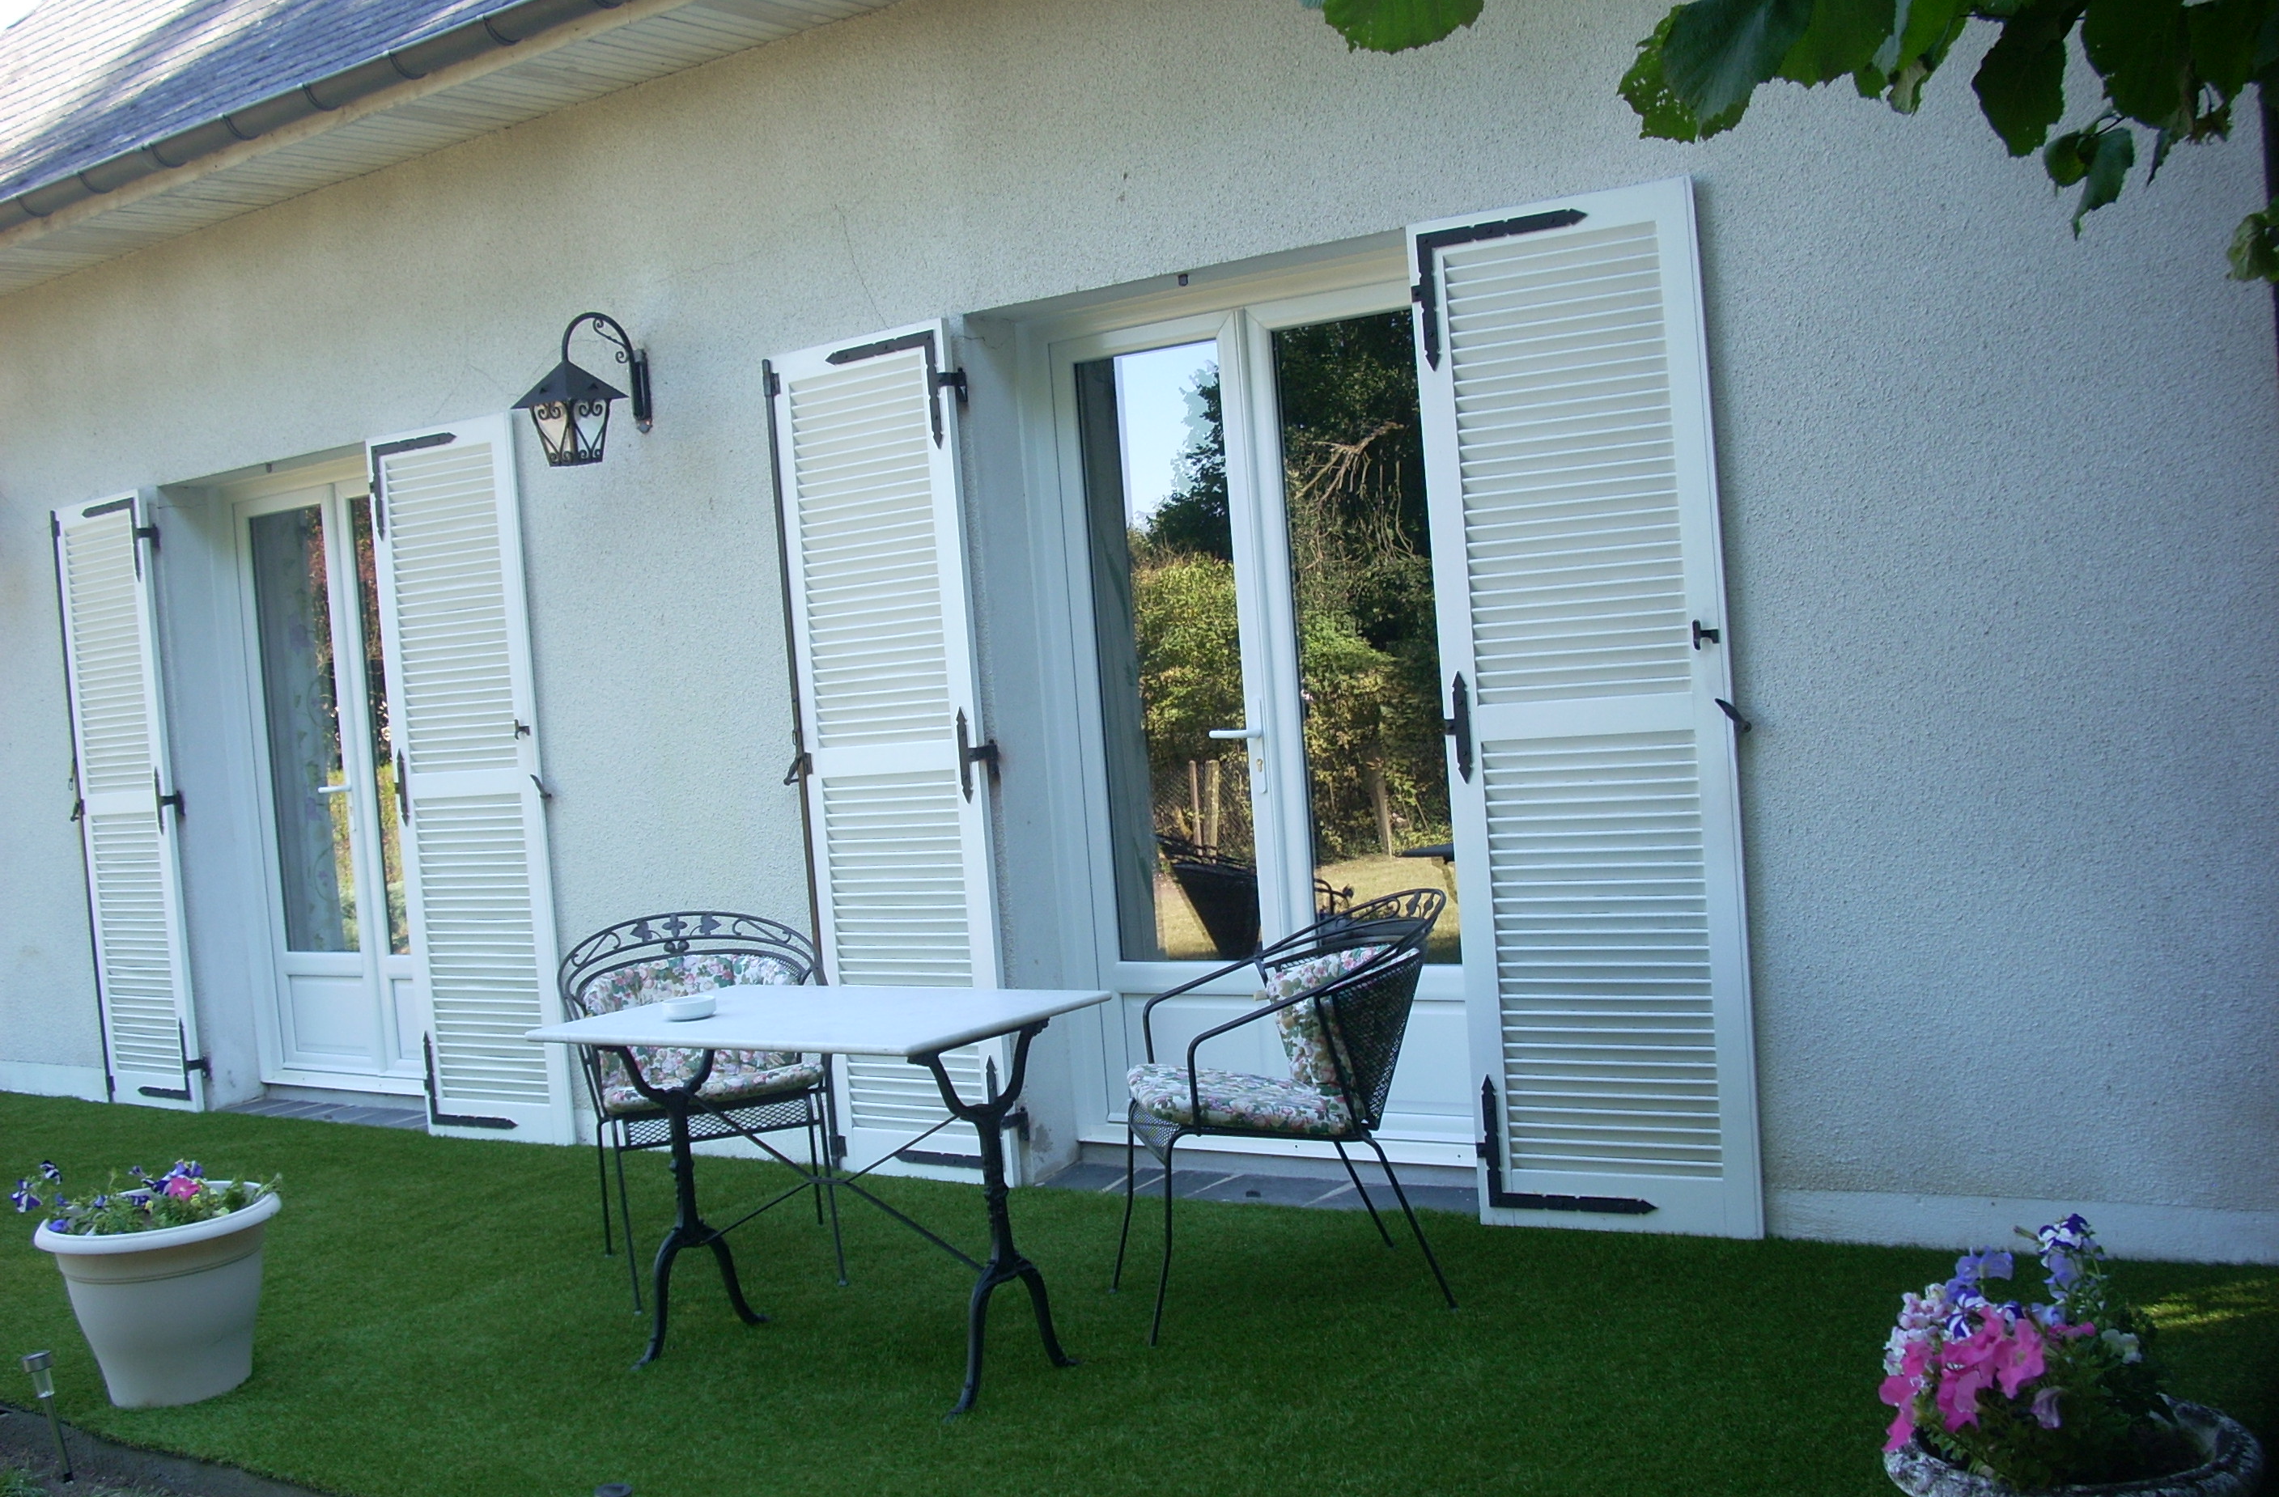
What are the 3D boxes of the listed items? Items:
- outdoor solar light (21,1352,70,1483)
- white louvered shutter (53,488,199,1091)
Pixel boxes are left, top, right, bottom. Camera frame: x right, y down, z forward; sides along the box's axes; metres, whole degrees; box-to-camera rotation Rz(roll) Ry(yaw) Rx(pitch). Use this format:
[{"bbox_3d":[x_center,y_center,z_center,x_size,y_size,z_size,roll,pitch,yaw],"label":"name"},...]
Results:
[{"bbox_3d":[-2.015,1.239,4.520,0.060,0.252,0.060,-14,0,38],"label":"outdoor solar light"},{"bbox_3d":[-3.632,0.201,8.752,0.561,2.182,0.050,-3,2,38],"label":"white louvered shutter"}]

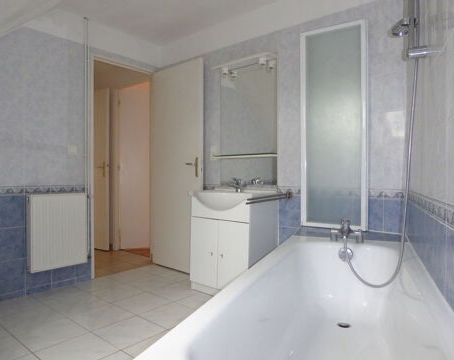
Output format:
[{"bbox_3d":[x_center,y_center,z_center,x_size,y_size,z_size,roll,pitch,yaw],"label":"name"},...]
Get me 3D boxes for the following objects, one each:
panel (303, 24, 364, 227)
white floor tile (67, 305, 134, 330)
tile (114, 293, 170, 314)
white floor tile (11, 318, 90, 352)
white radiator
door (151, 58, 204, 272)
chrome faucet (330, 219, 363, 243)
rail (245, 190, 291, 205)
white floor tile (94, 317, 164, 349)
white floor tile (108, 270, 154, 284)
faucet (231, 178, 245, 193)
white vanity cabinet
[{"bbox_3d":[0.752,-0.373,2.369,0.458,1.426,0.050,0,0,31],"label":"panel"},{"bbox_3d":[-0.844,0.922,2.234,0.316,0.010,0.316,0,1,40],"label":"white floor tile"},{"bbox_3d":[-0.639,0.921,2.481,0.316,0.010,0.316,0,1,40],"label":"tile"},{"bbox_3d":[-1.045,0.921,1.987,0.320,0.010,0.320,0,0,40],"label":"white floor tile"},{"bbox_3d":[-1.392,0.417,2.757,0.090,0.610,0.450,0,1,41],"label":"white radiator"},{"bbox_3d":[-0.500,-0.115,3.332,0.725,2.030,0.045,0,1,41],"label":"door"},{"bbox_3d":[0.707,0.303,1.962,0.190,0.145,0.140,0,0,21],"label":"chrome faucet"},{"bbox_3d":[0.313,0.136,2.398,0.055,0.060,0.570,0,1,40],"label":"rail"},{"bbox_3d":[-0.594,0.922,2.029,0.320,0.010,0.320,0,0,40],"label":"white floor tile"},{"bbox_3d":[-0.924,0.918,3.135,0.320,0.010,0.320,0,0,40],"label":"white floor tile"},{"bbox_3d":[0.094,0.044,2.745,0.050,0.120,0.120,0,0,40],"label":"faucet"},{"bbox_3d":[0.046,0.508,2.737,0.630,0.825,0.430,0,0,40],"label":"white vanity cabinet"}]

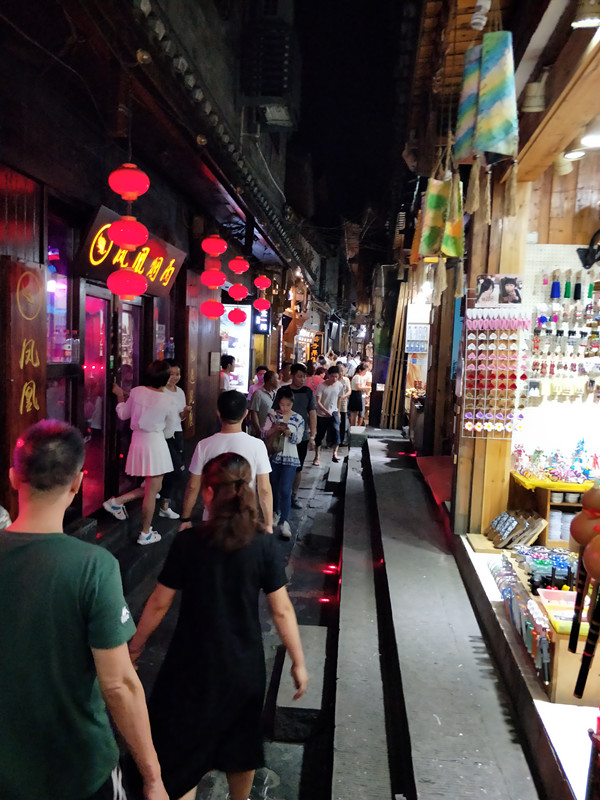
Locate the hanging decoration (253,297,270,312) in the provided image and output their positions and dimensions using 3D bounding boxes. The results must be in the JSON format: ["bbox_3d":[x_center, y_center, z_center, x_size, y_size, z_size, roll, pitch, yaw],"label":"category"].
[{"bbox_3d":[-0.740,-1.855,11.245,0.325,0.272,0.325,2,5,0],"label":"hanging decoration"}]

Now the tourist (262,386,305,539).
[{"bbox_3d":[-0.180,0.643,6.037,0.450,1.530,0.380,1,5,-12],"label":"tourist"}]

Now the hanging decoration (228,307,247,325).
[{"bbox_3d":[-1.023,-1.378,9.532,0.325,0.272,0.325,2,5,0],"label":"hanging decoration"}]

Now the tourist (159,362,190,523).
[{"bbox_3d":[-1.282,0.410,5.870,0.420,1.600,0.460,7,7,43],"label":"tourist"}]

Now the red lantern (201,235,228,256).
[{"bbox_3d":[-1.082,-1.955,7.335,0.325,0.272,0.325,2,5,0],"label":"red lantern"}]

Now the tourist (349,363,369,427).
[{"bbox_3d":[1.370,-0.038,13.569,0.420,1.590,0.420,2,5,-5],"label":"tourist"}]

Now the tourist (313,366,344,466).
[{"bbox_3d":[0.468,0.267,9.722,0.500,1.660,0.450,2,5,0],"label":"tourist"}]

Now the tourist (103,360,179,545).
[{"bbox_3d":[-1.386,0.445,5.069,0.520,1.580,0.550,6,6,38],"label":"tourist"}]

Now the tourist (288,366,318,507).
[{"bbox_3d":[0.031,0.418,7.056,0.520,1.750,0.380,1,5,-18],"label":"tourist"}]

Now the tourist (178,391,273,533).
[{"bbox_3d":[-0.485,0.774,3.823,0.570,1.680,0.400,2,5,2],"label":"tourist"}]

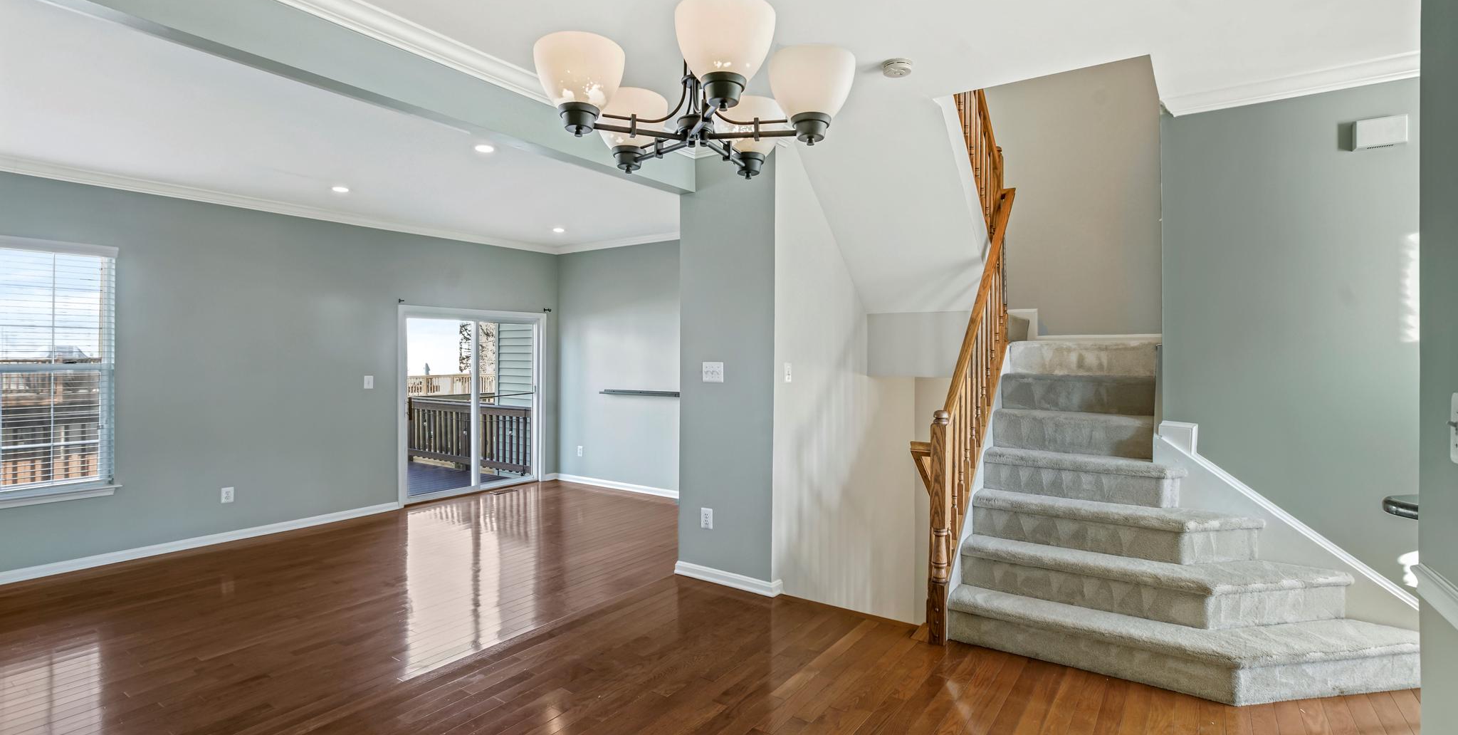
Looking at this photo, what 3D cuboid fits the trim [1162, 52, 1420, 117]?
[{"bbox_3d":[2.643,-1.333,3.070,0.994,0.097,0.079,0,1,35],"label":"trim"}]

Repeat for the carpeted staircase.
[{"bbox_3d":[2.314,0.619,3.365,1.922,1.541,1.498,0,1,35],"label":"carpeted staircase"}]

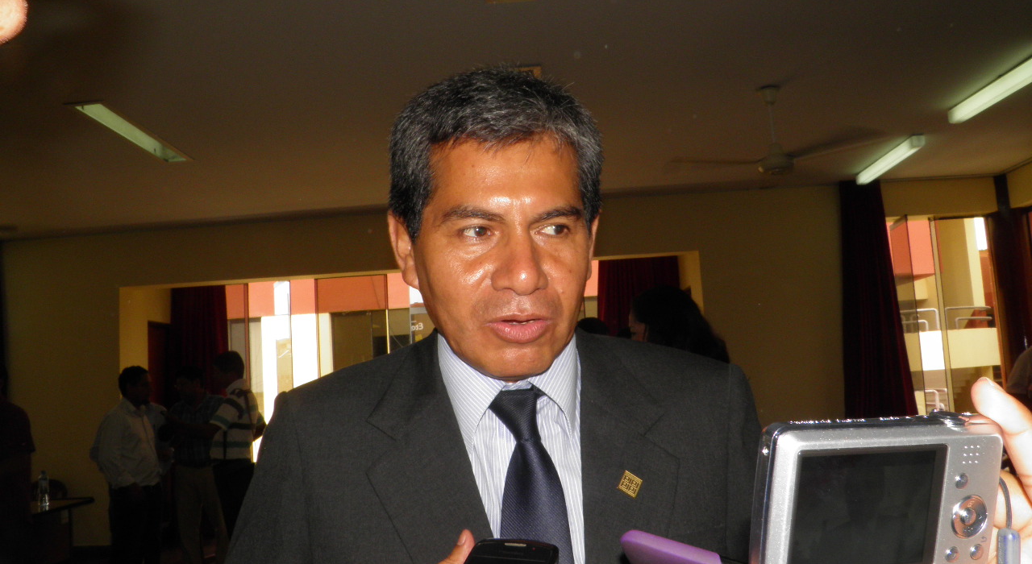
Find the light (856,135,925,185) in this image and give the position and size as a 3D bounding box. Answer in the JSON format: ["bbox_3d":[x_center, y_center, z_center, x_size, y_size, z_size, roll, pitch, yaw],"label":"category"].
[{"bbox_3d":[3.126,-1.007,6.990,0.130,0.100,1.210,-4,-7,3],"label":"light"}]

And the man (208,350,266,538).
[{"bbox_3d":[-1.876,1.360,5.582,0.540,1.760,0.480,3,-9,-40],"label":"man"}]

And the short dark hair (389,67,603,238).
[{"bbox_3d":[-0.018,-0.097,0.720,0.182,0.175,0.200,-3,-1,-12],"label":"short dark hair"}]

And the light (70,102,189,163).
[{"bbox_3d":[-2.423,-0.950,5.345,0.230,0.100,1.260,-4,-7,3],"label":"light"}]

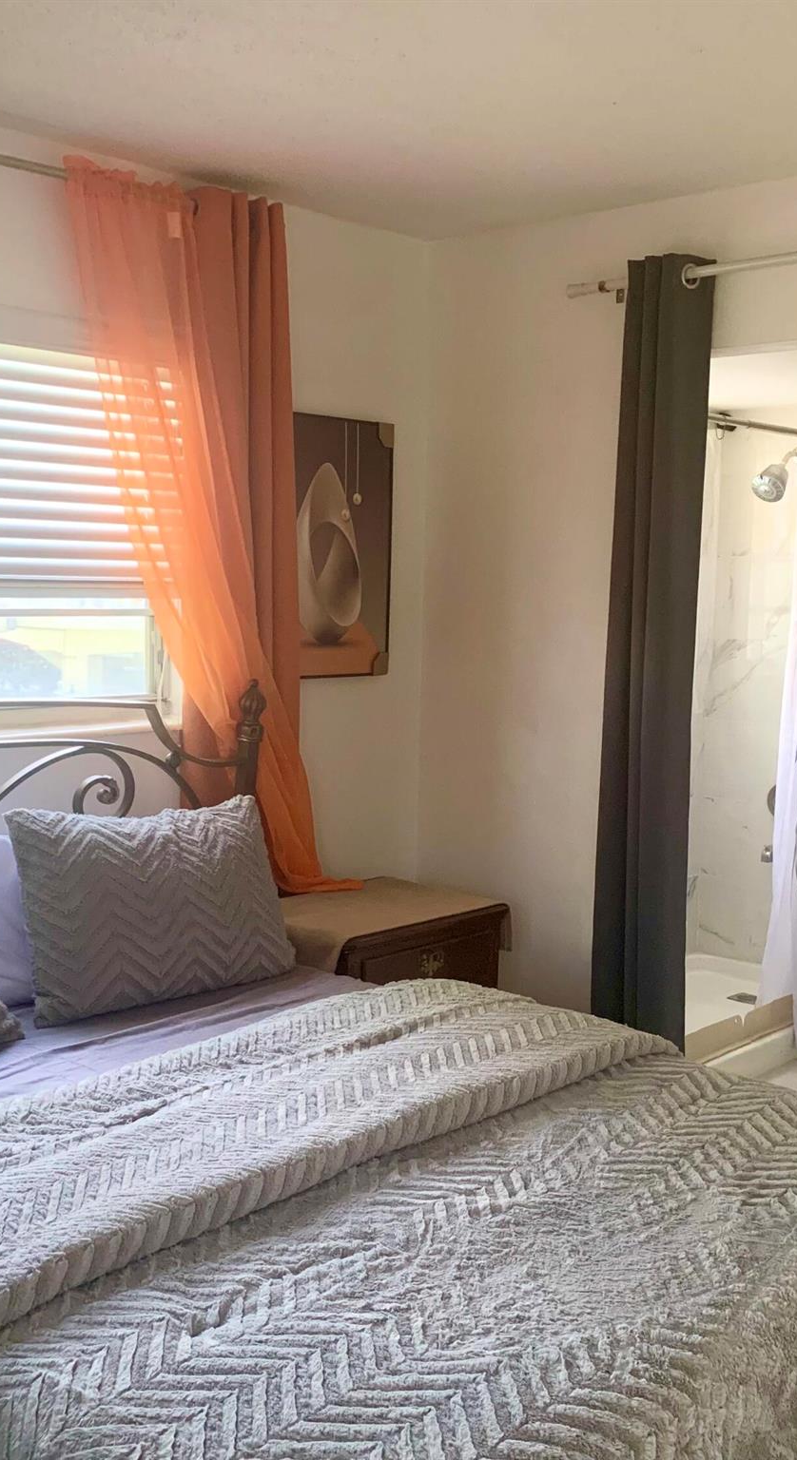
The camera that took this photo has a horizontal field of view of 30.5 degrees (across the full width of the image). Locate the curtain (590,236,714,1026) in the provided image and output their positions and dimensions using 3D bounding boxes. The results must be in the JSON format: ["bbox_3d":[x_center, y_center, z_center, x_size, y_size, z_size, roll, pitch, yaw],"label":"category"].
[{"bbox_3d":[0.631,-0.056,3.697,0.230,2.195,0.130,7,8,42],"label":"curtain"}]

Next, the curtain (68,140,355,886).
[{"bbox_3d":[-0.413,-0.404,3.590,0.160,1.750,0.940,7,8,42],"label":"curtain"}]

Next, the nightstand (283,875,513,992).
[{"bbox_3d":[-0.089,0.778,3.822,0.470,0.647,0.605,7,8,42],"label":"nightstand"}]

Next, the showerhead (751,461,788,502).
[{"bbox_3d":[1.294,-0.862,5.098,0.105,0.108,0.115,7,46,42],"label":"showerhead"}]

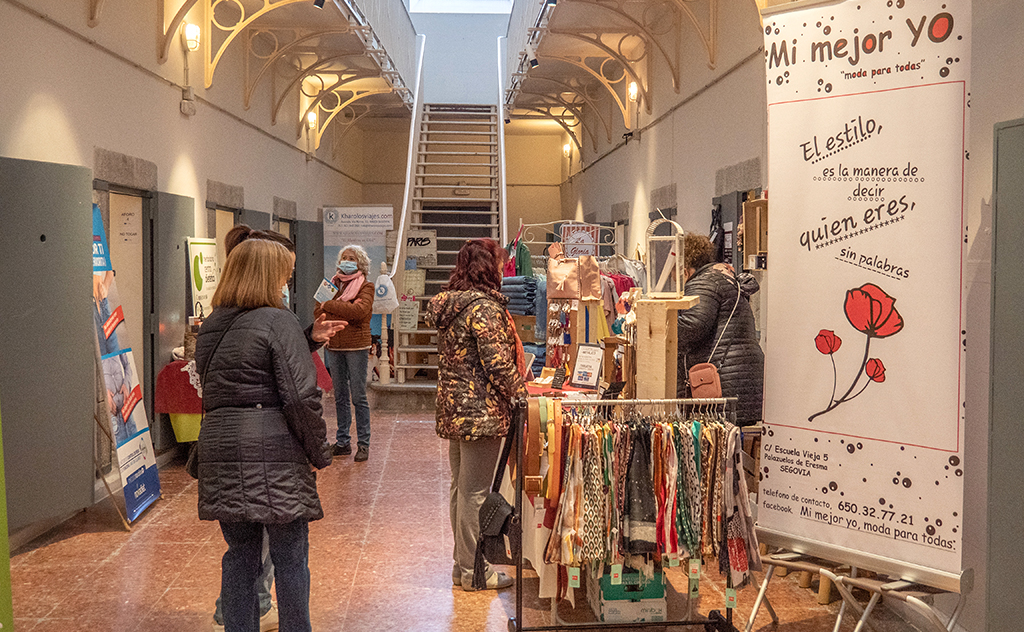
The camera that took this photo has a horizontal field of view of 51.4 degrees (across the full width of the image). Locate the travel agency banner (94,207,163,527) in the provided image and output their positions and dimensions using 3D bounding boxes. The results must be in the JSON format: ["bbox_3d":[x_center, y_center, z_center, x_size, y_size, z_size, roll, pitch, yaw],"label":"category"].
[{"bbox_3d":[-2.395,0.242,6.193,0.200,1.850,0.800,-12,4,-4],"label":"travel agency banner"}]

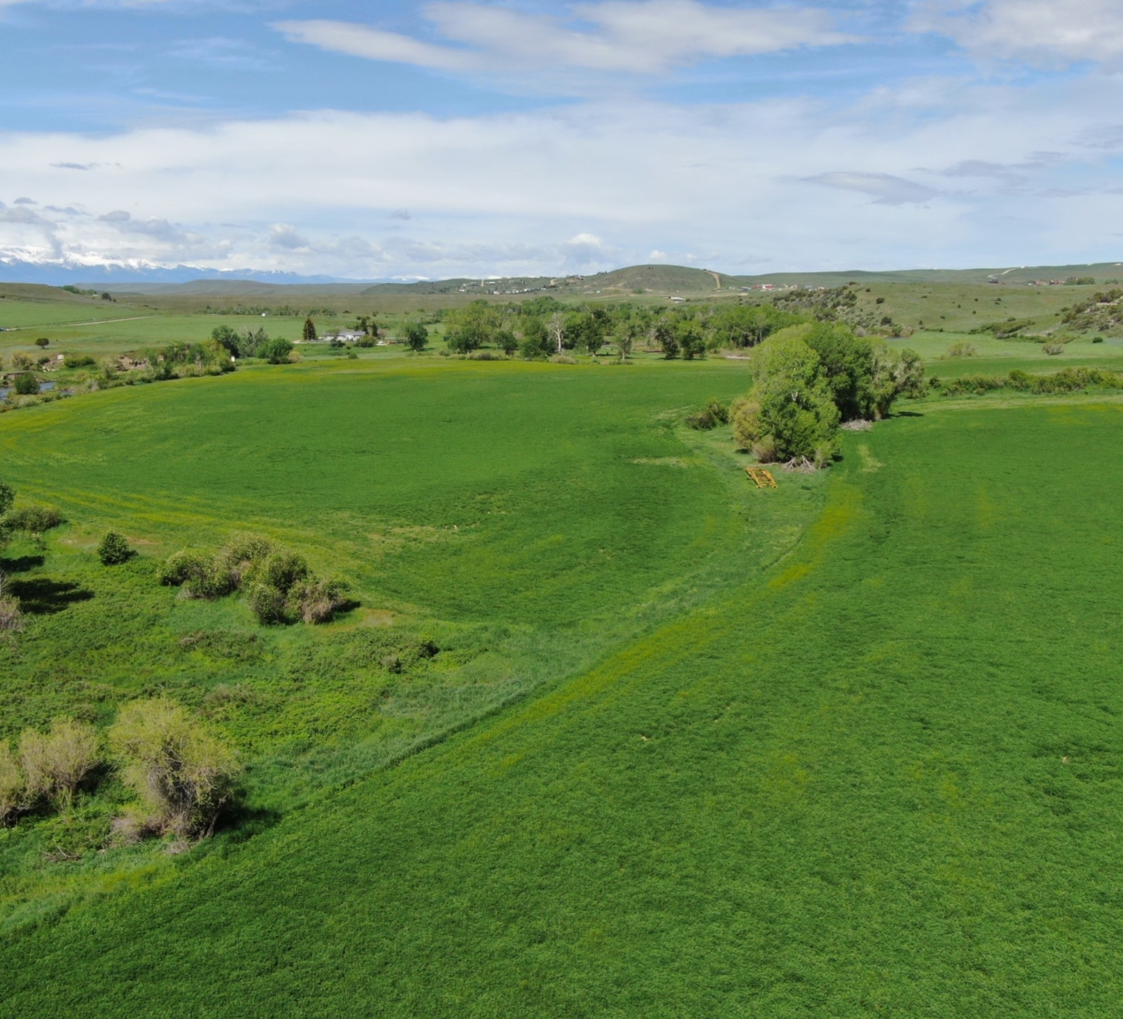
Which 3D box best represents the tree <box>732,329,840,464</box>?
[{"bbox_3d":[30.743,-15.480,172.000,14.500,18.000,14.000,2,10,10],"label":"tree"}]

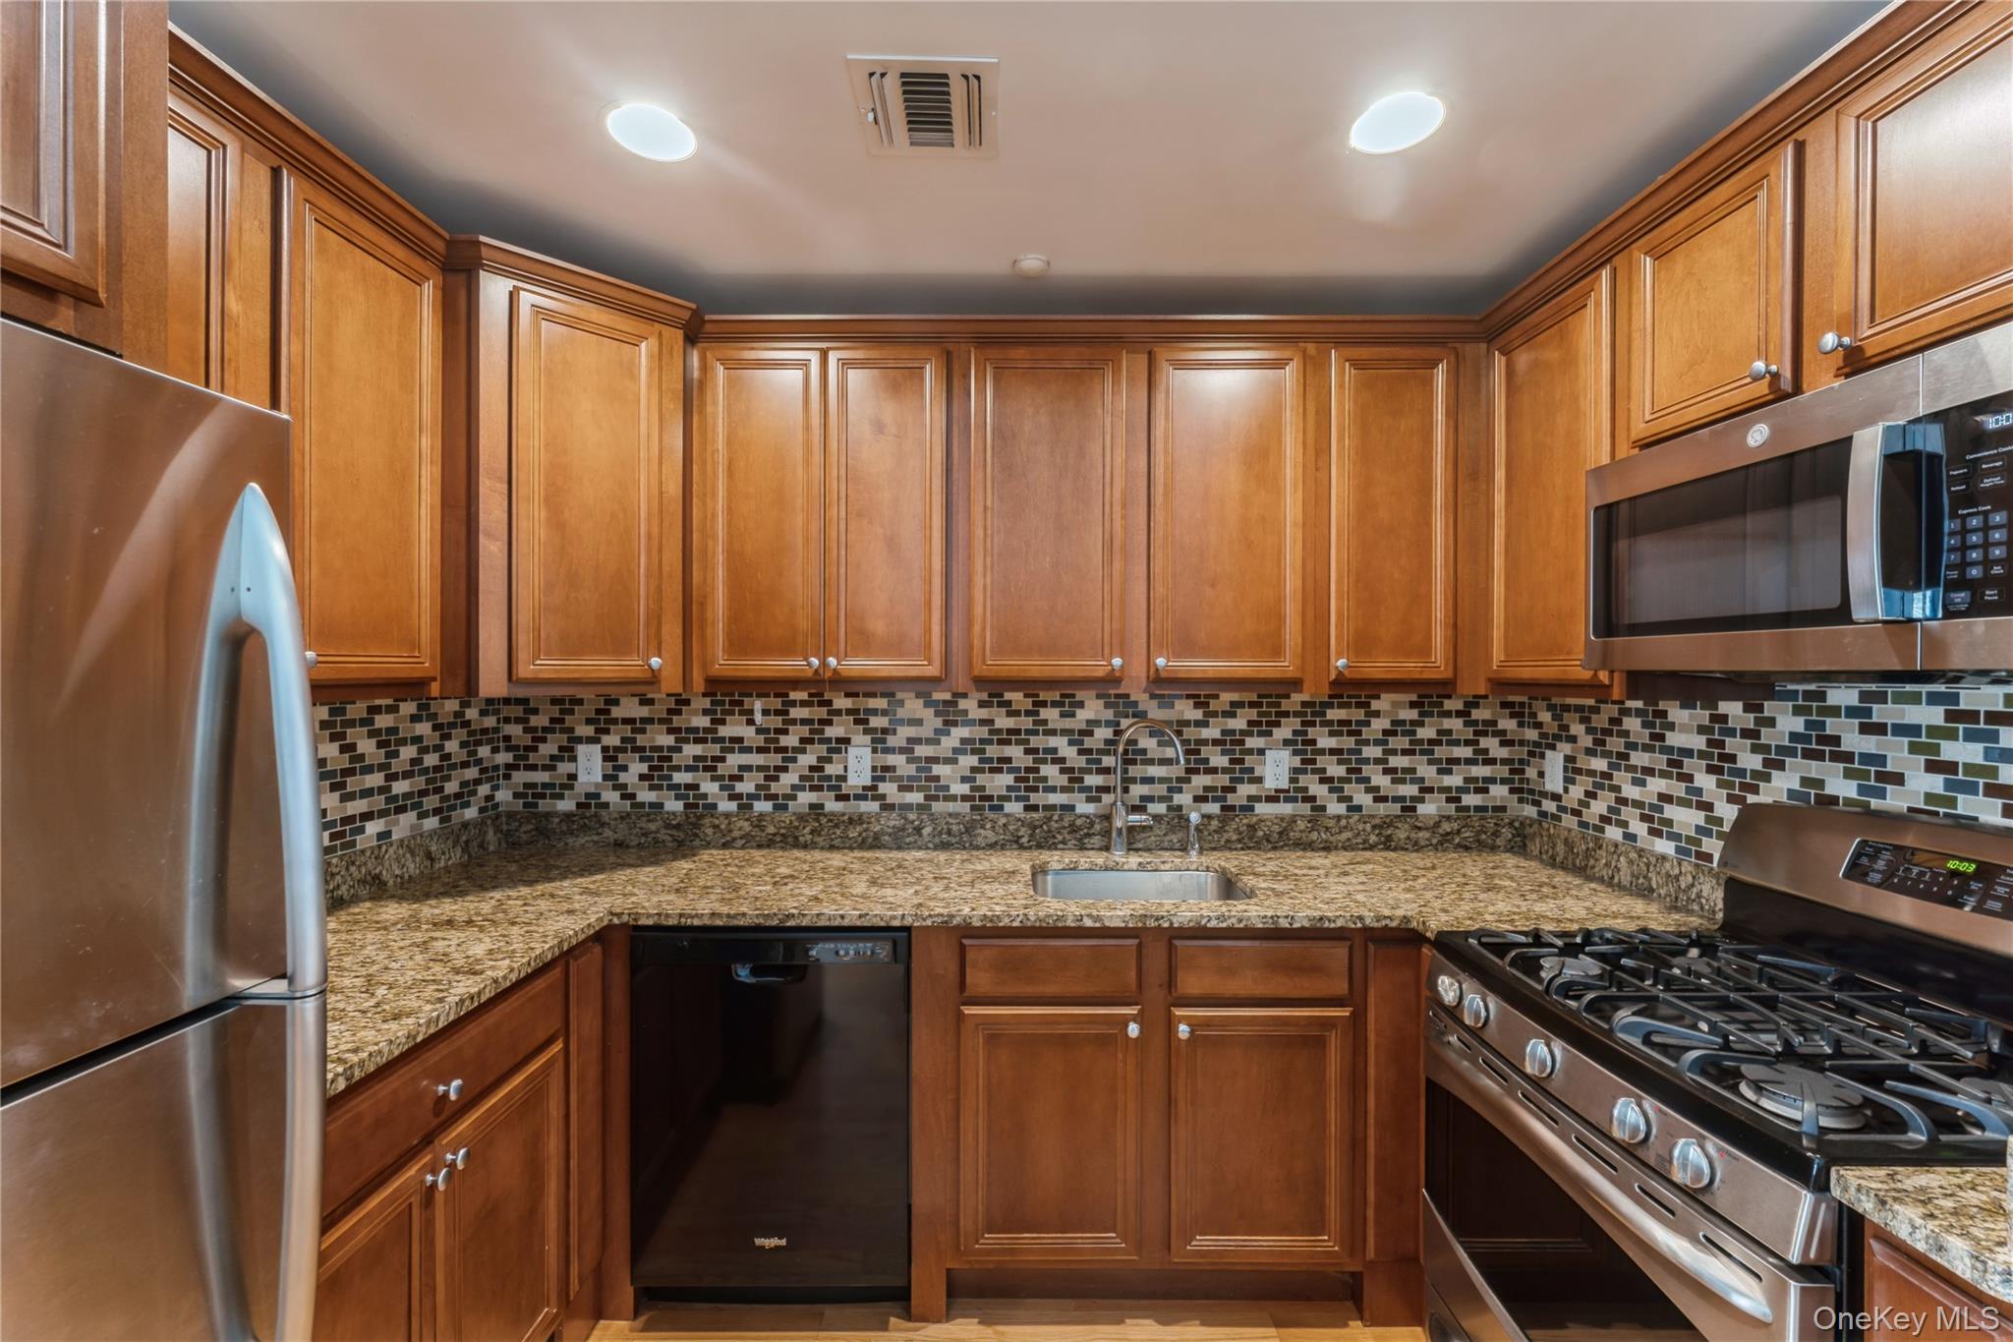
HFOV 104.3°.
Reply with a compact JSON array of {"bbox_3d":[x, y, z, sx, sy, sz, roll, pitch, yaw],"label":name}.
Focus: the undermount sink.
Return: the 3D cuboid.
[{"bbox_3d":[0.339,0.643,1.966,0.550,0.210,0.400,0,0,0],"label":"undermount sink"}]

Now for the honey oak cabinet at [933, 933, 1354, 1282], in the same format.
[{"bbox_3d":[0.329,0.966,2.003,0.914,0.824,0.615,0,0,0],"label":"honey oak cabinet"}]

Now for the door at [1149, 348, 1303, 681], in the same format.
[{"bbox_3d":[0.561,-0.399,2.002,0.391,0.847,0.028,0,0,0],"label":"door"}]

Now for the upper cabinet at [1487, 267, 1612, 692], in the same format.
[{"bbox_3d":[1.380,-0.396,1.772,0.325,0.881,0.405,0,0,0],"label":"upper cabinet"}]

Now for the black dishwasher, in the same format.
[{"bbox_3d":[-0.514,0.987,2.005,0.607,0.855,0.605,0,0,0],"label":"black dishwasher"}]

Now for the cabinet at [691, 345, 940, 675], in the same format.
[{"bbox_3d":[-0.463,-0.401,2.166,0.665,0.878,0.326,0,0,0],"label":"cabinet"}]

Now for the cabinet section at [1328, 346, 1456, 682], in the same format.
[{"bbox_3d":[0.985,-0.397,1.999,0.323,0.847,0.028,0,0,0],"label":"cabinet section"}]

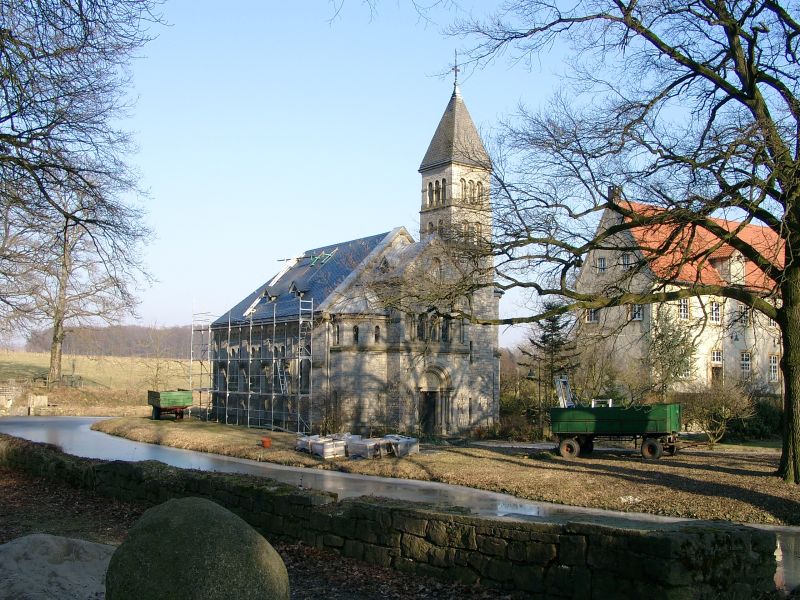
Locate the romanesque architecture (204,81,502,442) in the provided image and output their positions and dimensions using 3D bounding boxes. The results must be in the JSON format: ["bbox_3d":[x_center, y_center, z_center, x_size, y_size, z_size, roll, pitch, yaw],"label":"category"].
[{"bbox_3d":[-3.267,-2.469,54.393,10.400,20.400,18.600,4,-6,-34],"label":"romanesque architecture"}]

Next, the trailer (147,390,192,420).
[{"bbox_3d":[-15.820,7.199,60.260,2.078,1.895,4.450,3,-6,-26],"label":"trailer"}]

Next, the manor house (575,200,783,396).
[{"bbox_3d":[25.611,0.631,75.732,21.450,15.421,7.722,4,-6,-34],"label":"manor house"}]

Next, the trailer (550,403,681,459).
[{"bbox_3d":[8.453,5.148,34.358,4.502,1.947,1.998,-5,-7,29],"label":"trailer"}]

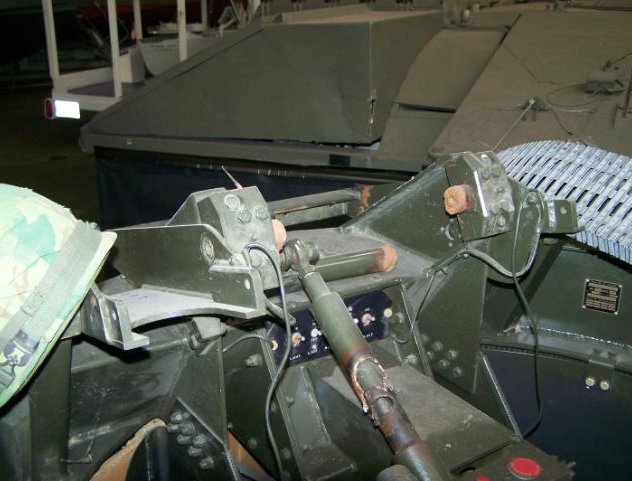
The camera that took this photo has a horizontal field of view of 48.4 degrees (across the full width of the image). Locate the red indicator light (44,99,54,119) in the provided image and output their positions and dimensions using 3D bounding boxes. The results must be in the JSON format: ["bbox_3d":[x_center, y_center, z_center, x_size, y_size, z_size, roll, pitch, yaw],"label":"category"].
[{"bbox_3d":[-2.464,-1.218,6.500,0.125,0.180,0.060,10,21,28],"label":"red indicator light"}]

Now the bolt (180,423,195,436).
[{"bbox_3d":[-0.188,0.277,1.030,0.016,0.018,0.018,-12,21,-32],"label":"bolt"}]

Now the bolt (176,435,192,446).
[{"bbox_3d":[-0.196,0.299,1.050,0.016,0.016,0.016,-12,21,-32],"label":"bolt"}]

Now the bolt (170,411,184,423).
[{"bbox_3d":[-0.248,0.316,1.260,0.017,0.019,0.019,-11,23,-31],"label":"bolt"}]

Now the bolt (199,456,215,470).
[{"bbox_3d":[-0.156,0.317,1.000,0.016,0.017,0.017,-12,21,-32],"label":"bolt"}]

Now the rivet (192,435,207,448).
[{"bbox_3d":[-0.199,0.342,1.200,0.017,0.021,0.021,-11,23,-31],"label":"rivet"}]

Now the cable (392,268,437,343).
[{"bbox_3d":[0.157,0.105,1.120,0.040,0.145,0.085,-12,21,-32],"label":"cable"}]

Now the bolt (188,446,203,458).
[{"bbox_3d":[-0.209,0.367,1.220,0.018,0.019,0.019,-11,23,-31],"label":"bolt"}]

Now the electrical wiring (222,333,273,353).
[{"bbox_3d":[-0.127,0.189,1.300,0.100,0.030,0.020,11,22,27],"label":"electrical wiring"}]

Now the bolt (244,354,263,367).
[{"bbox_3d":[-0.113,0.219,1.280,0.026,0.020,0.020,-11,23,-31],"label":"bolt"}]

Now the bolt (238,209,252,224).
[{"bbox_3d":[-0.109,-0.037,1.090,0.019,0.019,0.011,-11,-12,-31],"label":"bolt"}]

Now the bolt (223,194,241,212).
[{"bbox_3d":[-0.131,-0.057,1.090,0.025,0.025,0.012,-11,-12,-31],"label":"bolt"}]

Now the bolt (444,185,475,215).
[{"bbox_3d":[0.200,-0.056,0.985,0.026,0.039,0.039,-12,21,-32],"label":"bolt"}]

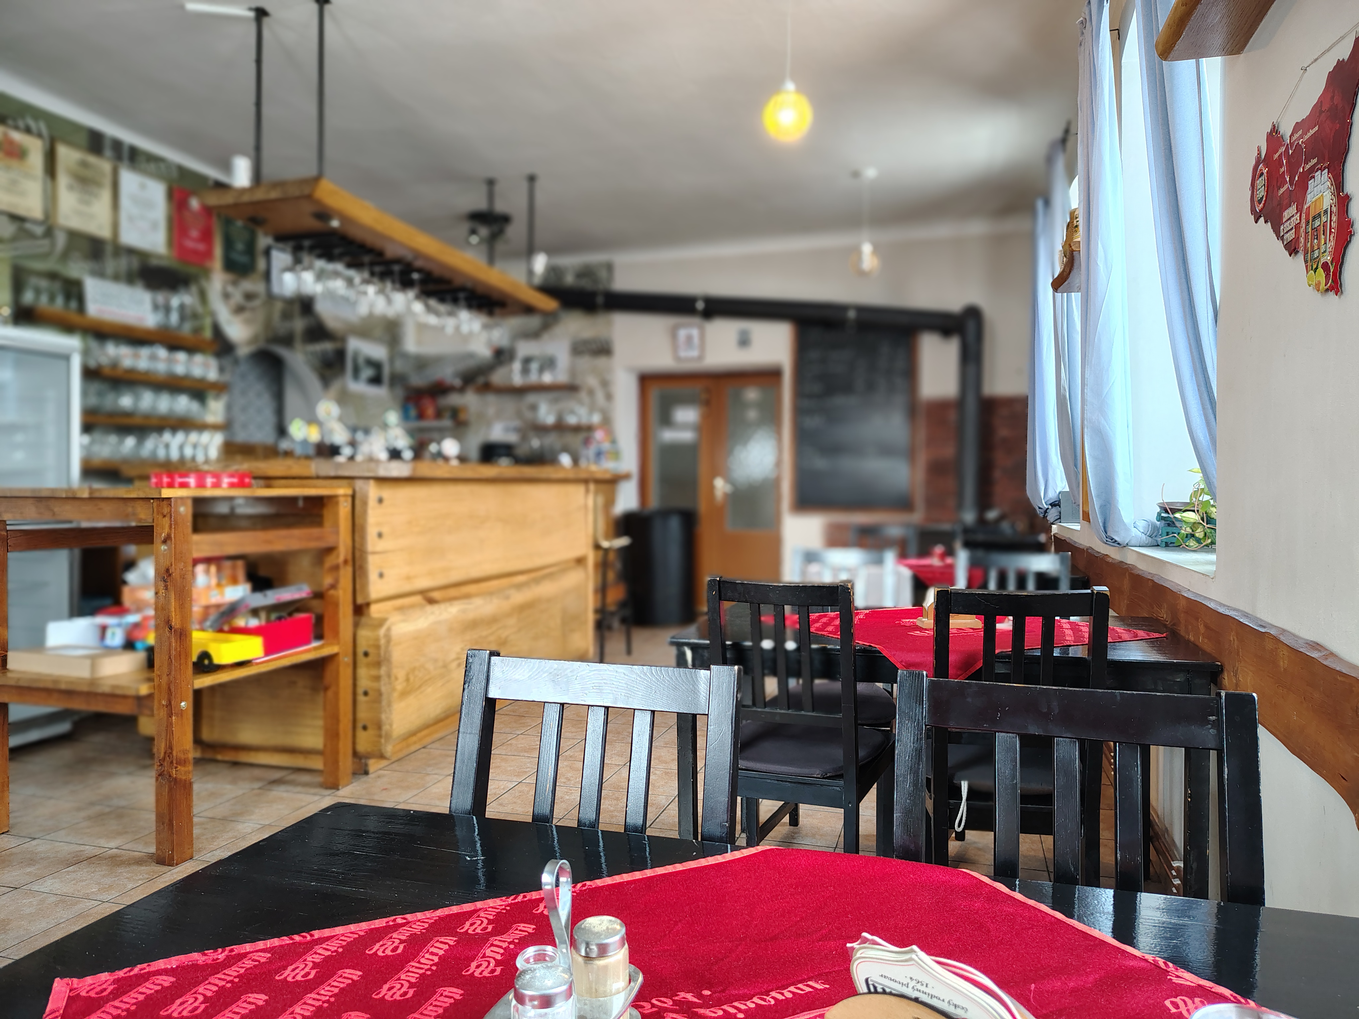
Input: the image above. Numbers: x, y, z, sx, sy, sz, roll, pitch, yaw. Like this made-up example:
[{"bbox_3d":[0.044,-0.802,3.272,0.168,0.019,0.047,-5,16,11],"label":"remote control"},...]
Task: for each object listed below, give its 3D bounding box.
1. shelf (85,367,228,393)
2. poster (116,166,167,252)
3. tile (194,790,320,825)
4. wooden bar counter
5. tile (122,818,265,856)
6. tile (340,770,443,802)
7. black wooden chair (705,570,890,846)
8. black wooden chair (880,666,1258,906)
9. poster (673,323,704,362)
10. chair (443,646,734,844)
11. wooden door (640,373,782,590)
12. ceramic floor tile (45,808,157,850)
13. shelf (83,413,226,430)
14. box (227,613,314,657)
[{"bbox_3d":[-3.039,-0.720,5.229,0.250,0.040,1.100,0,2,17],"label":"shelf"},{"bbox_3d":[-3.006,-1.670,5.290,0.020,0.420,0.320,0,1,17],"label":"poster"},{"bbox_3d":[-1.451,1.030,3.275,0.300,0.010,0.300,0,1,16],"label":"tile"},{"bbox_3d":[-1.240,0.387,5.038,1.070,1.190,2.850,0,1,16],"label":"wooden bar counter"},{"bbox_3d":[-1.560,1.053,3.025,0.305,0.010,0.305,0,2,17],"label":"tile"},{"bbox_3d":[-1.095,1.044,3.553,0.306,0.010,0.306,0,2,17],"label":"tile"},{"bbox_3d":[0.308,0.606,2.377,0.420,0.900,0.460,0,2,20],"label":"black wooden chair"},{"bbox_3d":[0.363,0.628,0.827,0.410,0.890,0.490,0,1,19],"label":"black wooden chair"},{"bbox_3d":[0.068,-1.352,7.592,0.255,0.315,0.020,0,2,17],"label":"poster"},{"bbox_3d":[-0.171,0.639,0.968,0.420,0.900,0.490,0,2,19],"label":"chair"},{"bbox_3d":[0.277,-0.138,8.232,1.264,2.069,0.080,0,1,16],"label":"wooden door"},{"bbox_3d":[-1.855,1.053,3.114,0.305,0.010,0.305,0,2,17],"label":"ceramic floor tile"},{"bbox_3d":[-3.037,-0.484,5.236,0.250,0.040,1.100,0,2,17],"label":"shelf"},{"bbox_3d":[-1.492,0.458,3.433,0.161,0.113,0.262,0,2,17],"label":"box"}]

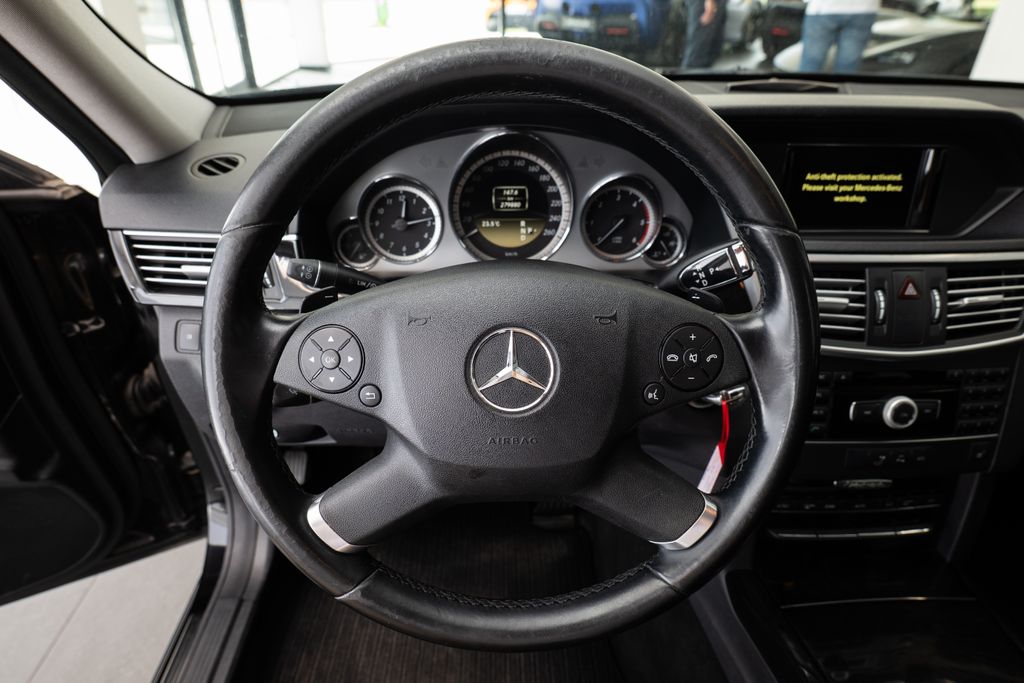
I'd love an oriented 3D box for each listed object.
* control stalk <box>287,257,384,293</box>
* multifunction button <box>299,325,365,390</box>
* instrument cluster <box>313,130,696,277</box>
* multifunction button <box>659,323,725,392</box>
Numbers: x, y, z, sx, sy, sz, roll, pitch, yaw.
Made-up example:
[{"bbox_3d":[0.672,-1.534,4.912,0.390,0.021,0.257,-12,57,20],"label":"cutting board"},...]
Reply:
[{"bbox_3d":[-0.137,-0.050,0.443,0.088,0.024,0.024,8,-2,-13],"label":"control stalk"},{"bbox_3d":[-0.119,0.012,0.372,0.042,0.042,0.010,0,0,8],"label":"multifunction button"},{"bbox_3d":[-0.003,-0.140,0.580,0.365,0.143,0.055,0,5,0],"label":"instrument cluster"},{"bbox_3d":[0.118,0.011,0.372,0.042,0.042,0.010,0,0,-9],"label":"multifunction button"}]

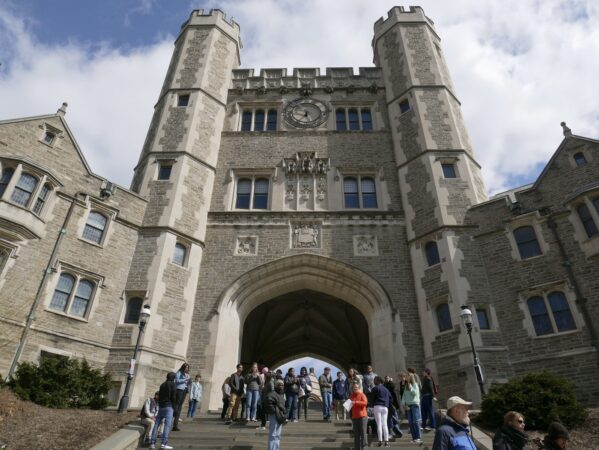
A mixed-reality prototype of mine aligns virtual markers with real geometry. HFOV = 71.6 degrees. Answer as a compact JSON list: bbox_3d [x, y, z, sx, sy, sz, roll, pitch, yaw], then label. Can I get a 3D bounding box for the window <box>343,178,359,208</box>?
[{"bbox_3d":[2.657,-1.607,21.404,0.767,2.067,0.220,0,-34,1],"label":"window"}]

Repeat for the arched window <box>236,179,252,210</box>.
[{"bbox_3d":[-2.932,-1.690,22.214,0.789,1.981,0.250,0,-32,2],"label":"arched window"}]

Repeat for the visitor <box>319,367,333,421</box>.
[{"bbox_3d":[0.917,5.640,13.972,0.480,1.690,0.350,13,-35,-18],"label":"visitor"}]

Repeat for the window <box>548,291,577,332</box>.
[{"bbox_3d":[9.872,3.231,15.609,0.647,1.507,0.200,-27,-41,37],"label":"window"}]

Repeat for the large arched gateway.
[{"bbox_3d":[0.256,4.711,18.015,7.541,6.719,2.000,0,-34,1],"label":"large arched gateway"}]

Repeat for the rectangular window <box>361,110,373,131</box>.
[{"bbox_3d":[3.772,-5.919,23.182,0.580,1.820,0.200,0,-33,1],"label":"rectangular window"}]

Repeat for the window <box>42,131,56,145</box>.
[{"bbox_3d":[-9.725,-3.386,16.189,0.180,0.500,0.330,-25,-41,34],"label":"window"}]

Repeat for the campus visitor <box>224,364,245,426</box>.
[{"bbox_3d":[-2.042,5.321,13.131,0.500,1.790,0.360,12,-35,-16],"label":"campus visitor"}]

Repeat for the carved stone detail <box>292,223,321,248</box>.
[{"bbox_3d":[0.346,0.516,20.583,1.484,1.472,0.250,0,-32,2],"label":"carved stone detail"}]

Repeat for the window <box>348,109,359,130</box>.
[{"bbox_3d":[3.251,-6.315,24.879,0.656,1.873,0.250,0,-32,2],"label":"window"}]

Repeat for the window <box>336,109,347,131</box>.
[{"bbox_3d":[2.460,-6.115,24.419,0.619,1.854,0.220,0,-34,1],"label":"window"}]

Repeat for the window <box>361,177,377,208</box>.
[{"bbox_3d":[3.655,-1.713,22.033,0.812,1.993,0.250,0,-32,2],"label":"window"}]

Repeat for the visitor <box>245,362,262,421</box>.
[{"bbox_3d":[-1.435,5.215,13.043,0.500,1.722,0.380,5,-32,-7],"label":"visitor"}]

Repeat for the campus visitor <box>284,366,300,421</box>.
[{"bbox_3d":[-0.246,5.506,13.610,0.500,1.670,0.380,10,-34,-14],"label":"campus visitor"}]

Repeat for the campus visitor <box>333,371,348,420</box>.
[{"bbox_3d":[1.505,6.222,15.051,0.550,1.730,0.330,0,-34,1],"label":"campus visitor"}]

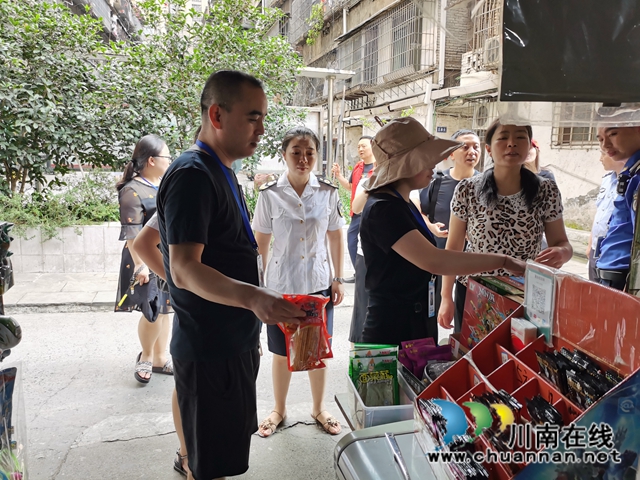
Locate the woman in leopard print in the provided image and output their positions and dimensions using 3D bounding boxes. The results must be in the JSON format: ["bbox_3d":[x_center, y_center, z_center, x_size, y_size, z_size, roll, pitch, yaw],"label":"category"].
[{"bbox_3d":[0.790,0.287,2.214,0.560,1.640,0.360,2,8,12],"label":"woman in leopard print"}]

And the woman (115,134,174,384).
[{"bbox_3d":[-1.110,0.138,3.354,0.370,1.610,0.470,5,10,32],"label":"woman"}]

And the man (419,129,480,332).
[{"bbox_3d":[0.980,0.086,3.468,0.520,1.680,0.380,-5,9,-30],"label":"man"}]

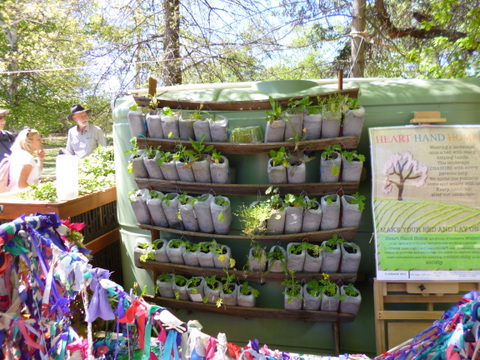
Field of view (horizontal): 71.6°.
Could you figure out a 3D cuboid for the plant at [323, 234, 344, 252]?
[{"bbox_3d":[0.572,0.388,2.043,0.121,0.080,0.115,2,7,12],"label":"plant"}]

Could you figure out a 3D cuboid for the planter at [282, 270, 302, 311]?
[{"bbox_3d":[0.334,0.698,2.110,0.114,0.207,0.100,2,7,12],"label":"planter"}]

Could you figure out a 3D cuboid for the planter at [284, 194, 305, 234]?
[{"bbox_3d":[0.314,0.203,1.924,0.100,0.200,0.100,0,6,10],"label":"planter"}]

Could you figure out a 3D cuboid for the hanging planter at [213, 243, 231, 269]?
[{"bbox_3d":[-0.108,0.463,2.023,0.100,0.139,0.100,-1,6,10],"label":"hanging planter"}]

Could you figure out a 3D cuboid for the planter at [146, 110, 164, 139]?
[{"bbox_3d":[-0.470,-0.301,1.856,0.078,0.153,0.078,0,4,11],"label":"planter"}]

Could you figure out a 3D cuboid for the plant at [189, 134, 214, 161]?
[{"bbox_3d":[-0.222,-0.192,1.942,0.111,0.143,0.135,2,9,12],"label":"plant"}]

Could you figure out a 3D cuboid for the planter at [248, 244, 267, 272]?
[{"bbox_3d":[0.100,0.450,1.891,0.095,0.134,0.095,1,9,10],"label":"planter"}]

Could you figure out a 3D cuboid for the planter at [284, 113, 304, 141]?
[{"bbox_3d":[0.305,-0.288,1.881,0.100,0.173,0.100,1,7,10],"label":"planter"}]

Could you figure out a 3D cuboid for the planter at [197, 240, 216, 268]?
[{"bbox_3d":[-0.185,0.417,1.849,0.086,0.144,0.086,0,4,11],"label":"planter"}]

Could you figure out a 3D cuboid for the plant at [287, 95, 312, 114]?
[{"bbox_3d":[0.327,-0.409,1.838,0.134,0.087,0.125,1,9,9],"label":"plant"}]

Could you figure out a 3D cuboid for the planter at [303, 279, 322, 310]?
[{"bbox_3d":[0.380,0.605,1.751,0.092,0.142,0.092,0,4,11],"label":"planter"}]

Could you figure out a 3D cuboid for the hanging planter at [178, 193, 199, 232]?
[{"bbox_3d":[-0.285,0.178,1.852,0.084,0.200,0.084,0,4,11],"label":"hanging planter"}]

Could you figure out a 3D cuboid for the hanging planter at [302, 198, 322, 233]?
[{"bbox_3d":[0.412,0.204,1.907,0.100,0.179,0.100,1,7,10],"label":"hanging planter"}]

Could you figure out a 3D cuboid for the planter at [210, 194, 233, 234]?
[{"bbox_3d":[-0.105,0.202,1.930,0.098,0.218,0.095,-2,8,11],"label":"planter"}]

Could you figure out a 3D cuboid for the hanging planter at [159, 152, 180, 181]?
[{"bbox_3d":[-0.422,-0.075,2.031,0.100,0.175,0.100,-4,6,11],"label":"hanging planter"}]

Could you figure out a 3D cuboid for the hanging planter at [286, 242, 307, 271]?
[{"bbox_3d":[0.312,0.434,1.851,0.098,0.143,0.095,1,9,8],"label":"hanging planter"}]

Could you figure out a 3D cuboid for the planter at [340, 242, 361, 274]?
[{"bbox_3d":[0.616,0.445,1.862,0.095,0.165,0.100,0,8,4],"label":"planter"}]

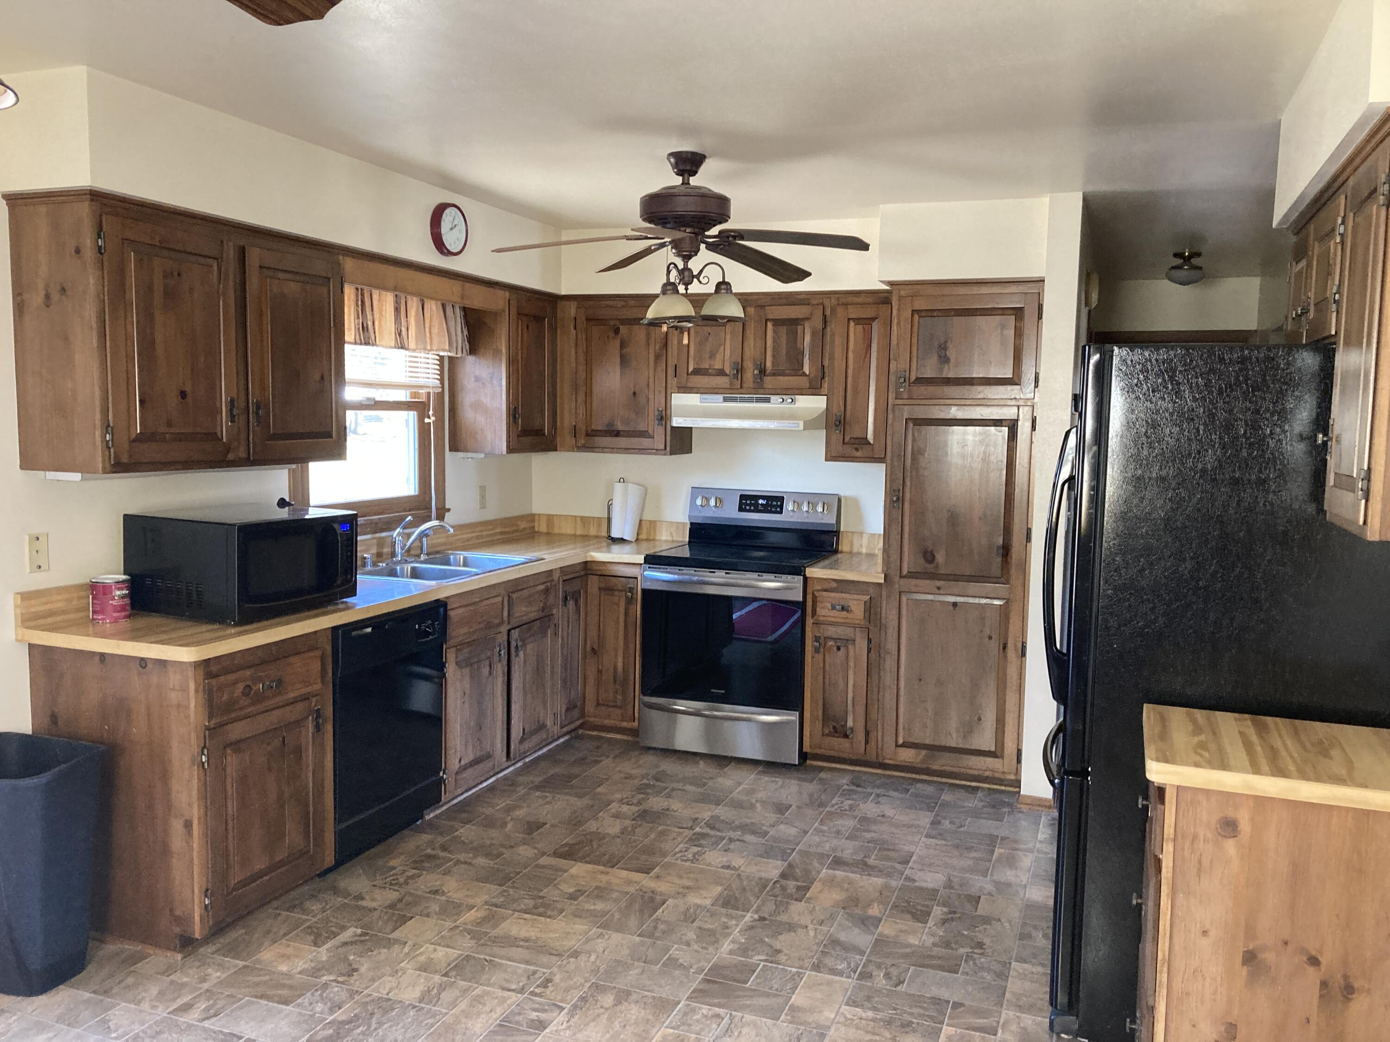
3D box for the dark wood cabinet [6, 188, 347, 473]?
[{"bbox_3d":[-1.588,-0.561,3.615,0.335,0.770,1.063,3,6,21],"label":"dark wood cabinet"}]

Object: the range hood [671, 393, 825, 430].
[{"bbox_3d":[0.267,-0.520,5.333,0.764,0.156,0.490,3,6,21],"label":"range hood"}]

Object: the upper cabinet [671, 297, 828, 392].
[{"bbox_3d":[0.300,-0.831,5.377,0.764,0.455,0.333,3,6,21],"label":"upper cabinet"}]

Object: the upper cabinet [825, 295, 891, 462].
[{"bbox_3d":[0.815,-0.658,5.191,0.337,0.755,0.323,3,6,20],"label":"upper cabinet"}]

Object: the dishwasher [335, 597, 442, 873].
[{"bbox_3d":[-1.325,0.701,4.017,0.610,0.822,0.623,3,6,21],"label":"dishwasher"}]

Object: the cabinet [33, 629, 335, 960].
[{"bbox_3d":[-1.540,0.758,3.444,0.625,0.849,0.573,3,6,20],"label":"cabinet"}]

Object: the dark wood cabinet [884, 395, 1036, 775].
[{"bbox_3d":[1.189,0.279,4.968,0.581,1.585,0.628,3,6,20],"label":"dark wood cabinet"}]

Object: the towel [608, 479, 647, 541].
[{"bbox_3d":[-0.341,-0.045,5.722,0.165,0.295,0.130,3,6,20],"label":"towel"}]

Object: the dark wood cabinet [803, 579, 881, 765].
[{"bbox_3d":[0.755,0.617,5.176,0.322,0.797,0.620,3,6,21],"label":"dark wood cabinet"}]

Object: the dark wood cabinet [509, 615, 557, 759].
[{"bbox_3d":[-0.973,0.694,4.955,0.610,0.548,0.393,3,6,21],"label":"dark wood cabinet"}]

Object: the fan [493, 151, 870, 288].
[{"bbox_3d":[-0.032,-1.078,3.896,1.310,0.360,1.310,3,6,20],"label":"fan"}]

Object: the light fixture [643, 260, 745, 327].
[{"bbox_3d":[-0.010,-0.796,3.923,0.370,0.225,0.370,3,6,20],"label":"light fixture"}]

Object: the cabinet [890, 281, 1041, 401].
[{"bbox_3d":[1.209,-0.764,4.875,0.597,0.492,0.635,3,6,21],"label":"cabinet"}]

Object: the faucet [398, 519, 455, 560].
[{"bbox_3d":[-1.143,0.080,4.758,0.260,0.190,0.110,2,5,11],"label":"faucet"}]

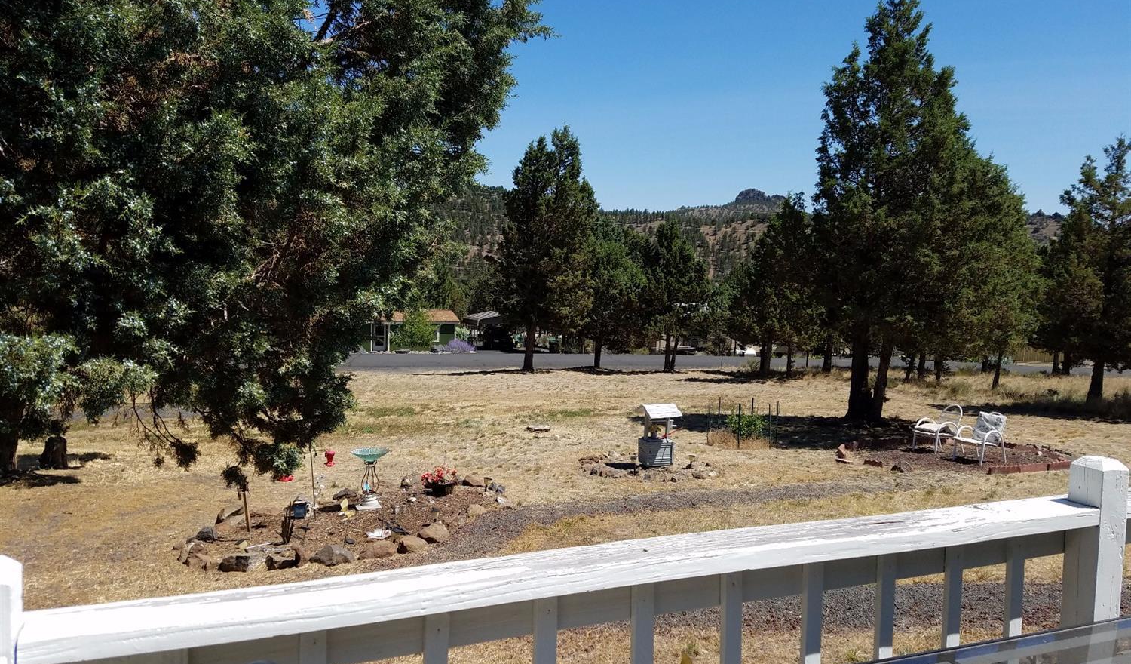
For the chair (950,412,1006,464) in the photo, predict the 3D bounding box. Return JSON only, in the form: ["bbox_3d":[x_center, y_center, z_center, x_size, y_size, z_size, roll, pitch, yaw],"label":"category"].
[{"bbox_3d":[7.083,1.777,14.480,0.660,0.870,0.570,-1,3,-28],"label":"chair"}]

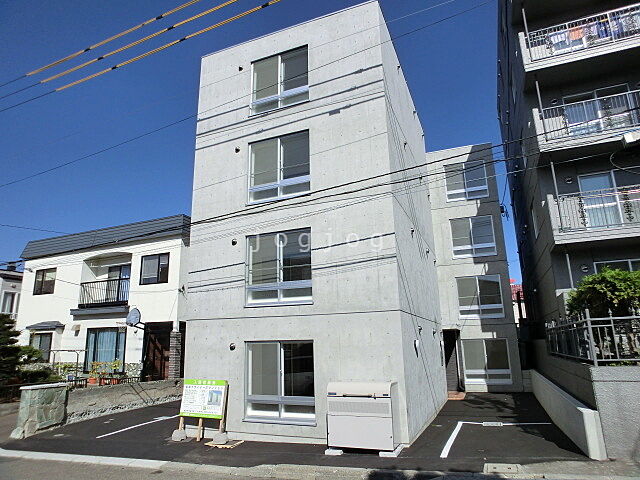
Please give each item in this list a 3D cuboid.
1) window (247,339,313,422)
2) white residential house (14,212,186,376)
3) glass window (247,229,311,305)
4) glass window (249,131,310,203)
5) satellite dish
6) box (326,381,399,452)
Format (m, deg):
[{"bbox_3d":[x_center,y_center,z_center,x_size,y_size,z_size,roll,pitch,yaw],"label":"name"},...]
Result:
[{"bbox_3d":[-0.906,3.117,8.581,1.760,1.717,0.144,-7,-15,22],"label":"window"},{"bbox_3d":[-8.982,3.699,21.016,10.568,7.014,8.240,-7,-15,22],"label":"white residential house"},{"bbox_3d":[-1.008,0.694,9.669,1.810,1.770,0.150,-6,-15,20],"label":"glass window"},{"bbox_3d":[-1.058,-1.823,9.852,1.773,1.711,0.144,-7,-15,22],"label":"glass window"},{"bbox_3d":[-7.582,3.175,15.827,0.670,0.700,0.300,-7,-15,22],"label":"satellite dish"},{"bbox_3d":[0.818,3.304,7.354,1.236,1.092,0.556,-7,-15,22],"label":"box"}]

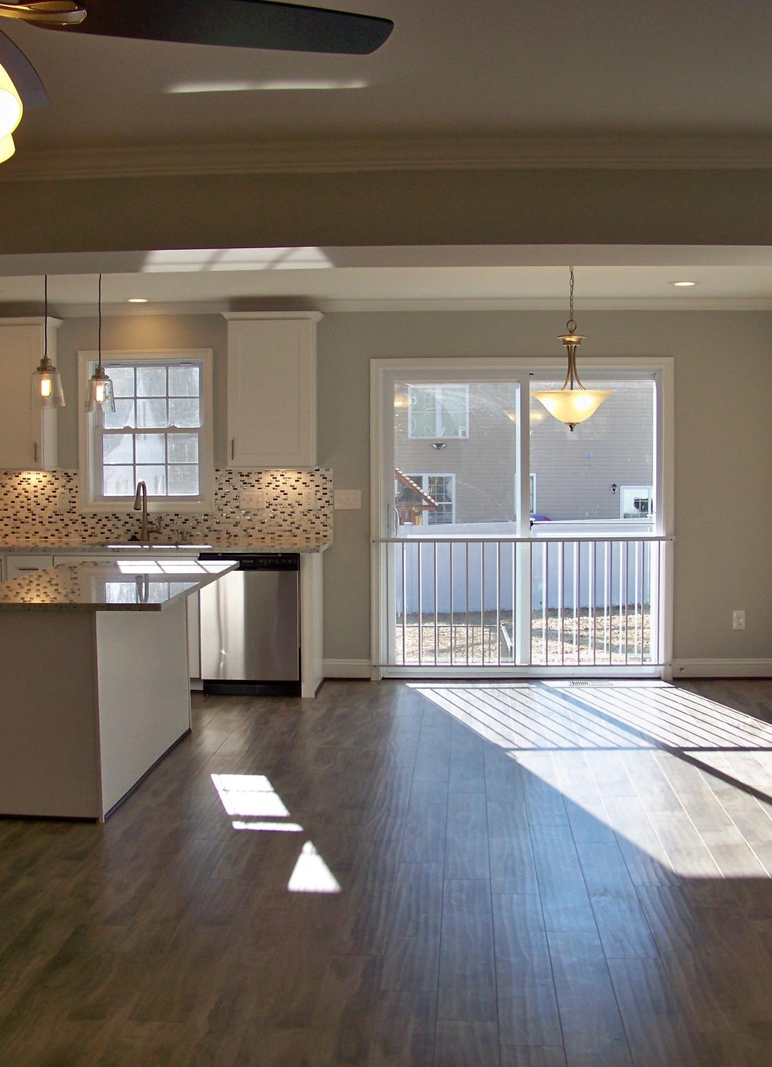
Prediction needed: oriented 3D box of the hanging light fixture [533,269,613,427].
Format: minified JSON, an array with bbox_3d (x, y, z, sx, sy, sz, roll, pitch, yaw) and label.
[{"bbox_3d":[0.825,-0.863,6.014,0.370,0.820,0.370,0,4,4],"label":"hanging light fixture"}]

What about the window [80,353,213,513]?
[{"bbox_3d":[-1.550,-0.661,8.786,0.890,1.050,0.120,0,4,4],"label":"window"}]

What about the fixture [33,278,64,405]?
[{"bbox_3d":[-1.441,-0.882,5.750,0.140,0.710,0.140,0,4,4],"label":"fixture"}]

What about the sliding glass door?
[{"bbox_3d":[0.871,-0.088,8.679,1.920,2.050,0.130,0,4,4],"label":"sliding glass door"}]

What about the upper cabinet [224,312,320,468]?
[{"bbox_3d":[-0.689,-0.897,8.500,0.570,0.950,0.370,0,4,4],"label":"upper cabinet"}]

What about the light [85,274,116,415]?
[{"bbox_3d":[-1.378,-0.931,6.524,0.144,0.740,0.144,0,4,3],"label":"light"}]

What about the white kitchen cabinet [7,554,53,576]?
[{"bbox_3d":[-2.158,0.512,8.603,0.297,0.815,0.600,0,4,3],"label":"white kitchen cabinet"}]

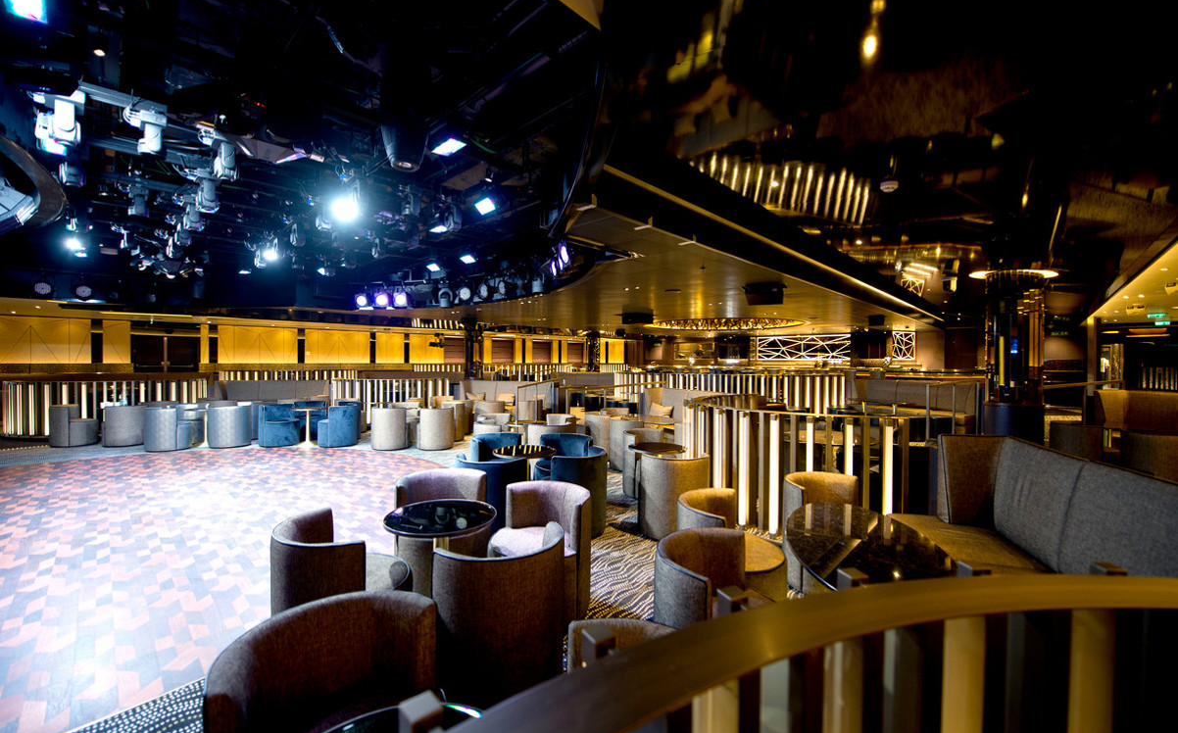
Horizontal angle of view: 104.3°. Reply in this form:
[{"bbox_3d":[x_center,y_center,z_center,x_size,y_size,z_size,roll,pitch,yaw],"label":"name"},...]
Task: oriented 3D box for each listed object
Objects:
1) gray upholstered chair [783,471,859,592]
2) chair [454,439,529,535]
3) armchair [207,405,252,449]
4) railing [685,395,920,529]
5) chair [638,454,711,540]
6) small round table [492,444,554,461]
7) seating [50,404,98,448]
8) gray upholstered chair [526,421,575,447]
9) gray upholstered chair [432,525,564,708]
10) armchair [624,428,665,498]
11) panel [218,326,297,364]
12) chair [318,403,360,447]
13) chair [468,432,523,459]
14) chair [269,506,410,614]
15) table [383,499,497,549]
[{"bbox_3d":[1.744,1.178,3.281,0.655,0.702,0.655,0,1,-31],"label":"gray upholstered chair"},{"bbox_3d":[-0.875,1.161,4.180,0.655,0.702,0.655,0,1,25],"label":"chair"},{"bbox_3d":[-6.454,1.066,8.220,0.640,0.700,0.630,1,1,40],"label":"armchair"},{"bbox_3d":[1.983,0.986,5.045,1.780,1.177,2.500,1,1,0],"label":"railing"},{"bbox_3d":[0.803,1.177,4.310,0.650,0.700,0.660,0,1,-16],"label":"chair"},{"bbox_3d":[-0.638,1.175,4.553,0.632,0.666,0.632,0,1,0],"label":"small round table"},{"bbox_3d":[-9.557,1.087,8.523,0.655,0.702,0.655,0,1,-35],"label":"seating"},{"bbox_3d":[-0.551,1.133,6.360,0.630,0.700,0.640,-1,1,-43],"label":"gray upholstered chair"},{"bbox_3d":[-0.474,1.227,2.385,0.661,0.729,0.661,0,1,-38],"label":"gray upholstered chair"},{"bbox_3d":[0.724,1.155,5.500,0.640,0.700,0.630,1,1,42],"label":"armchair"},{"bbox_3d":[-11.830,-0.760,16.460,0.060,1.300,2.350,1,1,42],"label":"panel"},{"bbox_3d":[-4.601,1.074,8.380,0.640,0.700,0.630,0,1,-2],"label":"chair"},{"bbox_3d":[-0.988,1.150,5.130,0.655,0.702,0.655,1,1,44],"label":"chair"},{"bbox_3d":[-1.275,1.179,2.409,0.655,0.702,0.655,0,1,-41],"label":"chair"},{"bbox_3d":[-0.902,1.247,2.803,0.656,0.668,0.656,1,1,0],"label":"table"}]

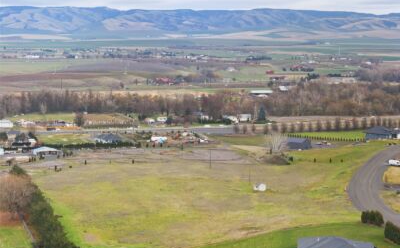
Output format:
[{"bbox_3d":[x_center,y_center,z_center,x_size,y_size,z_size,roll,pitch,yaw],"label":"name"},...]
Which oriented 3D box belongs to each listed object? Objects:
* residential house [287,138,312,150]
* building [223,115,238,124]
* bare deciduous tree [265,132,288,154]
[{"bbox_3d":[55.208,11.343,452.000,11.000,5.700,12.200,3,7,27],"label":"residential house"},{"bbox_3d":[26.187,-3.838,690.000,12.500,5.500,9.000,-1,6,-6],"label":"building"},{"bbox_3d":[39.248,10.004,415.000,11.800,10.500,11.000,0,6,0],"label":"bare deciduous tree"}]

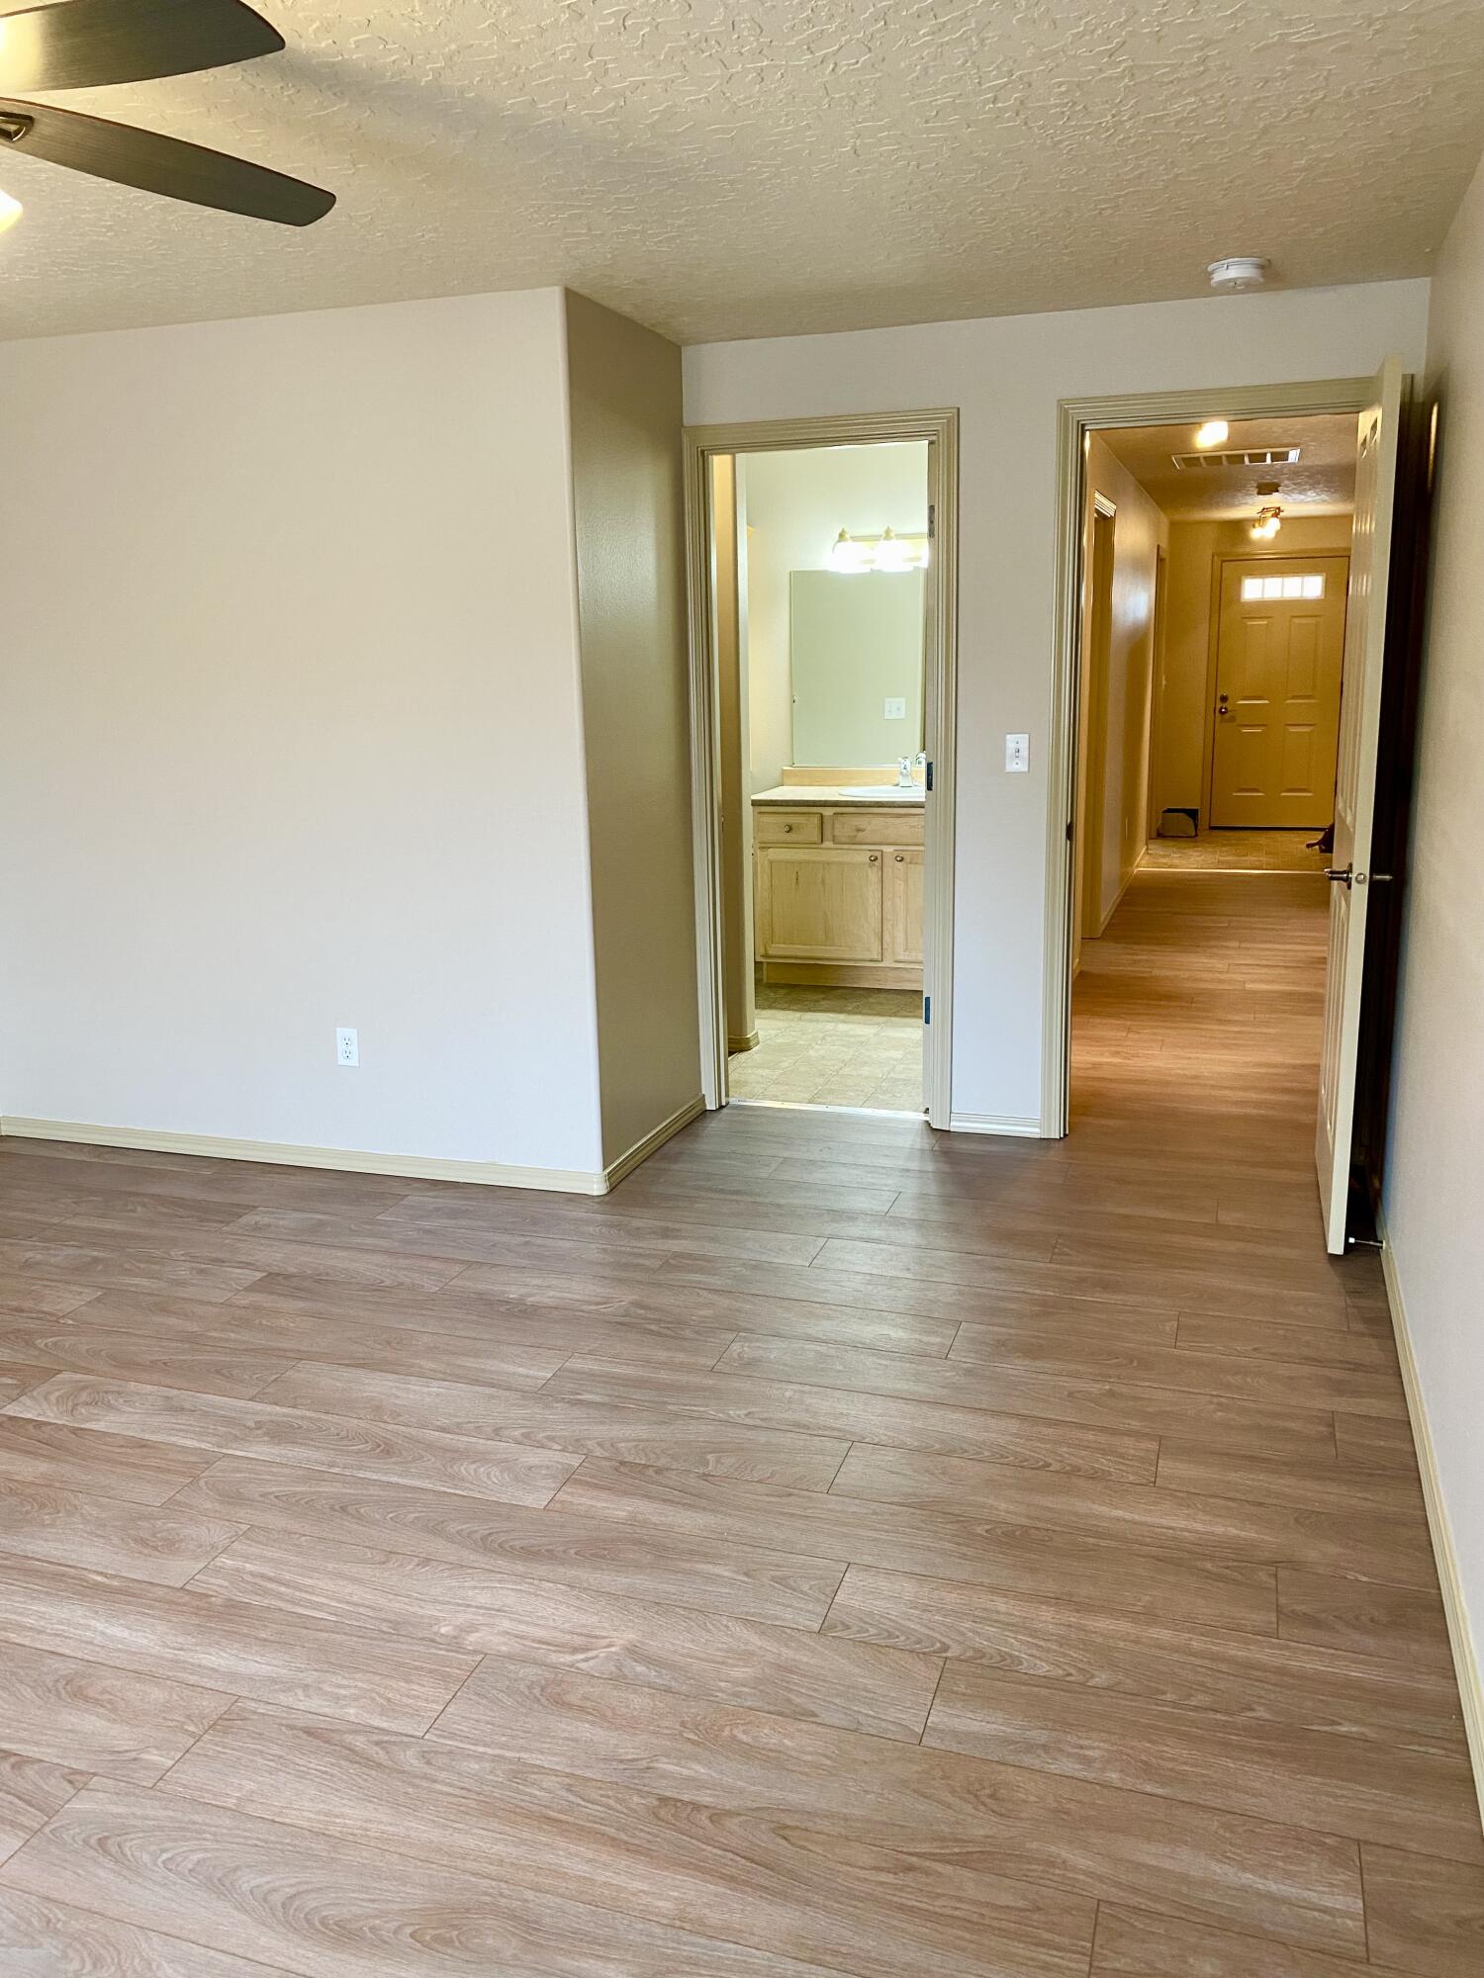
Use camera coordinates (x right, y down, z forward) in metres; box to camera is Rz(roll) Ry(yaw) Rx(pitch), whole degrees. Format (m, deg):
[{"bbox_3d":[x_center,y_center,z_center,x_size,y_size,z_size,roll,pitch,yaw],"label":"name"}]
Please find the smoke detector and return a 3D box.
[{"bbox_3d":[1.206,-1.735,3.612,0.147,0.047,0.147,3,13,18],"label":"smoke detector"}]

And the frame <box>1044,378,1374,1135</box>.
[{"bbox_3d":[1.339,-0.573,4.243,0.899,2.131,0.130,3,13,18],"label":"frame"}]

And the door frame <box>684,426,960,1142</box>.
[{"bbox_3d":[0.261,-0.630,4.602,0.827,2.134,0.130,3,13,18],"label":"door frame"}]

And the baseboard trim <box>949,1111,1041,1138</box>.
[{"bbox_3d":[0.785,0.423,4.595,0.276,0.059,0.016,3,13,18],"label":"baseboard trim"}]

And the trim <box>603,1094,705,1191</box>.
[{"bbox_3d":[-0.255,0.460,4.526,0.016,0.059,0.823,3,13,18],"label":"trim"}]

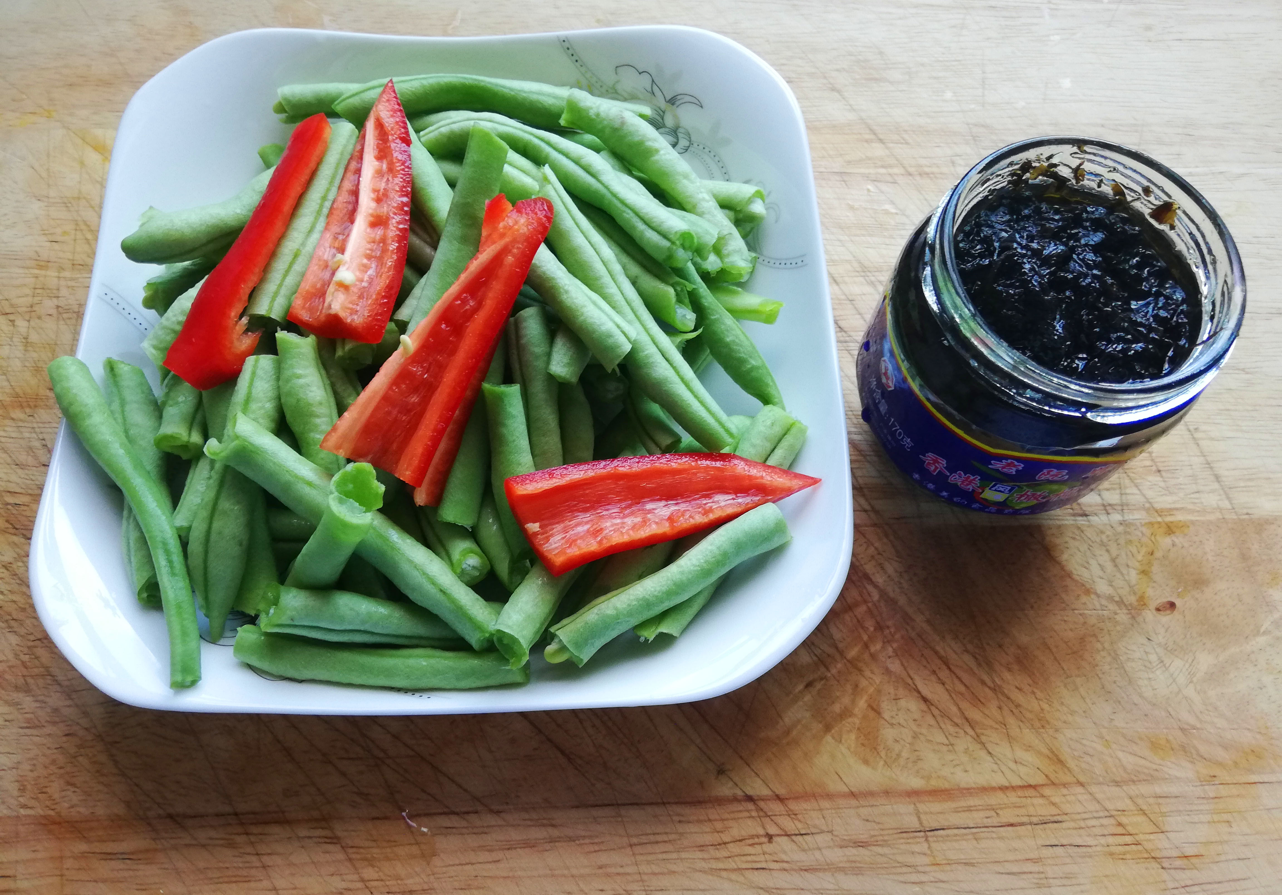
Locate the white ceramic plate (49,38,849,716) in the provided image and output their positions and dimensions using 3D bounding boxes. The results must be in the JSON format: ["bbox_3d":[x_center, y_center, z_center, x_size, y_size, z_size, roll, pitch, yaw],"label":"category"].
[{"bbox_3d":[-0.044,-0.024,0.245,0.182,0.040,0.182,-1,68,-1],"label":"white ceramic plate"}]

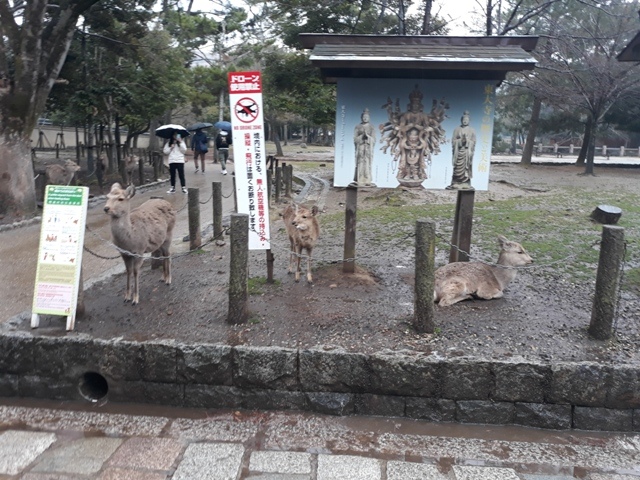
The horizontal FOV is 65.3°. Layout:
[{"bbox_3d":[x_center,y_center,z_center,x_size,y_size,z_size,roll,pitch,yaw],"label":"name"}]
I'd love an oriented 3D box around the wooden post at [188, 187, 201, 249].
[{"bbox_3d":[-1.628,-0.282,6.474,0.151,0.810,0.151,-2,12,-14],"label":"wooden post"}]

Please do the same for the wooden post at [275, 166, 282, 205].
[{"bbox_3d":[-0.888,-1.170,10.729,0.120,0.775,0.120,1,11,-5],"label":"wooden post"}]

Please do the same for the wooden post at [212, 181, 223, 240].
[{"bbox_3d":[-1.354,-0.377,6.601,0.120,0.755,0.120,-1,11,-12],"label":"wooden post"}]

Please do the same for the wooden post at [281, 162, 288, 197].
[{"bbox_3d":[-0.902,-1.554,12.701,0.157,0.802,0.157,0,12,-4],"label":"wooden post"}]

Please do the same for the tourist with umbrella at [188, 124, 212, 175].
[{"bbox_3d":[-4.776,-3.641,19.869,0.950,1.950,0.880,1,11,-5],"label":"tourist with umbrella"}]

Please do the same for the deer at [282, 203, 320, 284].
[{"bbox_3d":[-0.234,-0.009,5.269,0.304,0.813,0.804,-4,13,-21],"label":"deer"}]

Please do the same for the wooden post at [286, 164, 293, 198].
[{"bbox_3d":[-0.733,-1.426,12.091,0.130,0.770,0.130,1,11,-4],"label":"wooden post"}]

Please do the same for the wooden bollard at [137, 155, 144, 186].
[{"bbox_3d":[-4.592,-1.751,12.764,0.115,0.740,0.115,-2,12,-19],"label":"wooden bollard"}]

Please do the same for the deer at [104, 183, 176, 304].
[{"bbox_3d":[-1.587,-0.011,4.581,0.372,1.049,0.980,5,12,16],"label":"deer"}]

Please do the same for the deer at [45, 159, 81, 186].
[{"bbox_3d":[-6.439,-1.652,12.423,0.980,0.715,0.412,5,12,17],"label":"deer"}]

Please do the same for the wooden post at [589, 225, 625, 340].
[{"bbox_3d":[2.180,0.318,3.780,0.163,0.862,0.163,8,14,30],"label":"wooden post"}]

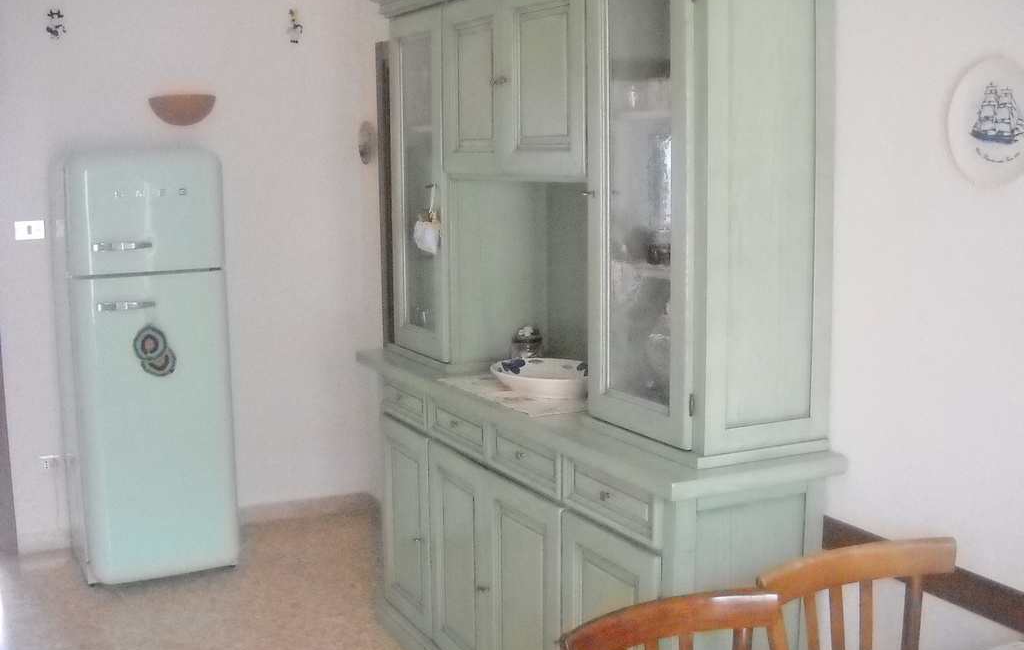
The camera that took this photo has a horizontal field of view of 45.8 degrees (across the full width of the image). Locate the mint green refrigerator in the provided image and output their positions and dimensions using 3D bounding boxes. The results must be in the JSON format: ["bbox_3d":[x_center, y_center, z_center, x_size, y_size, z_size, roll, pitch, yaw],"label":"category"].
[{"bbox_3d":[-1.520,0.150,5.048,0.600,1.710,0.670,-4,9,-26],"label":"mint green refrigerator"}]

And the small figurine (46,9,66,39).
[{"bbox_3d":[-1.888,-1.246,5.029,0.078,0.122,0.022,-4,9,-25],"label":"small figurine"}]

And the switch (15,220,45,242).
[{"bbox_3d":[-2.021,-0.397,5.087,0.117,0.078,0.012,-4,9,-25],"label":"switch"}]

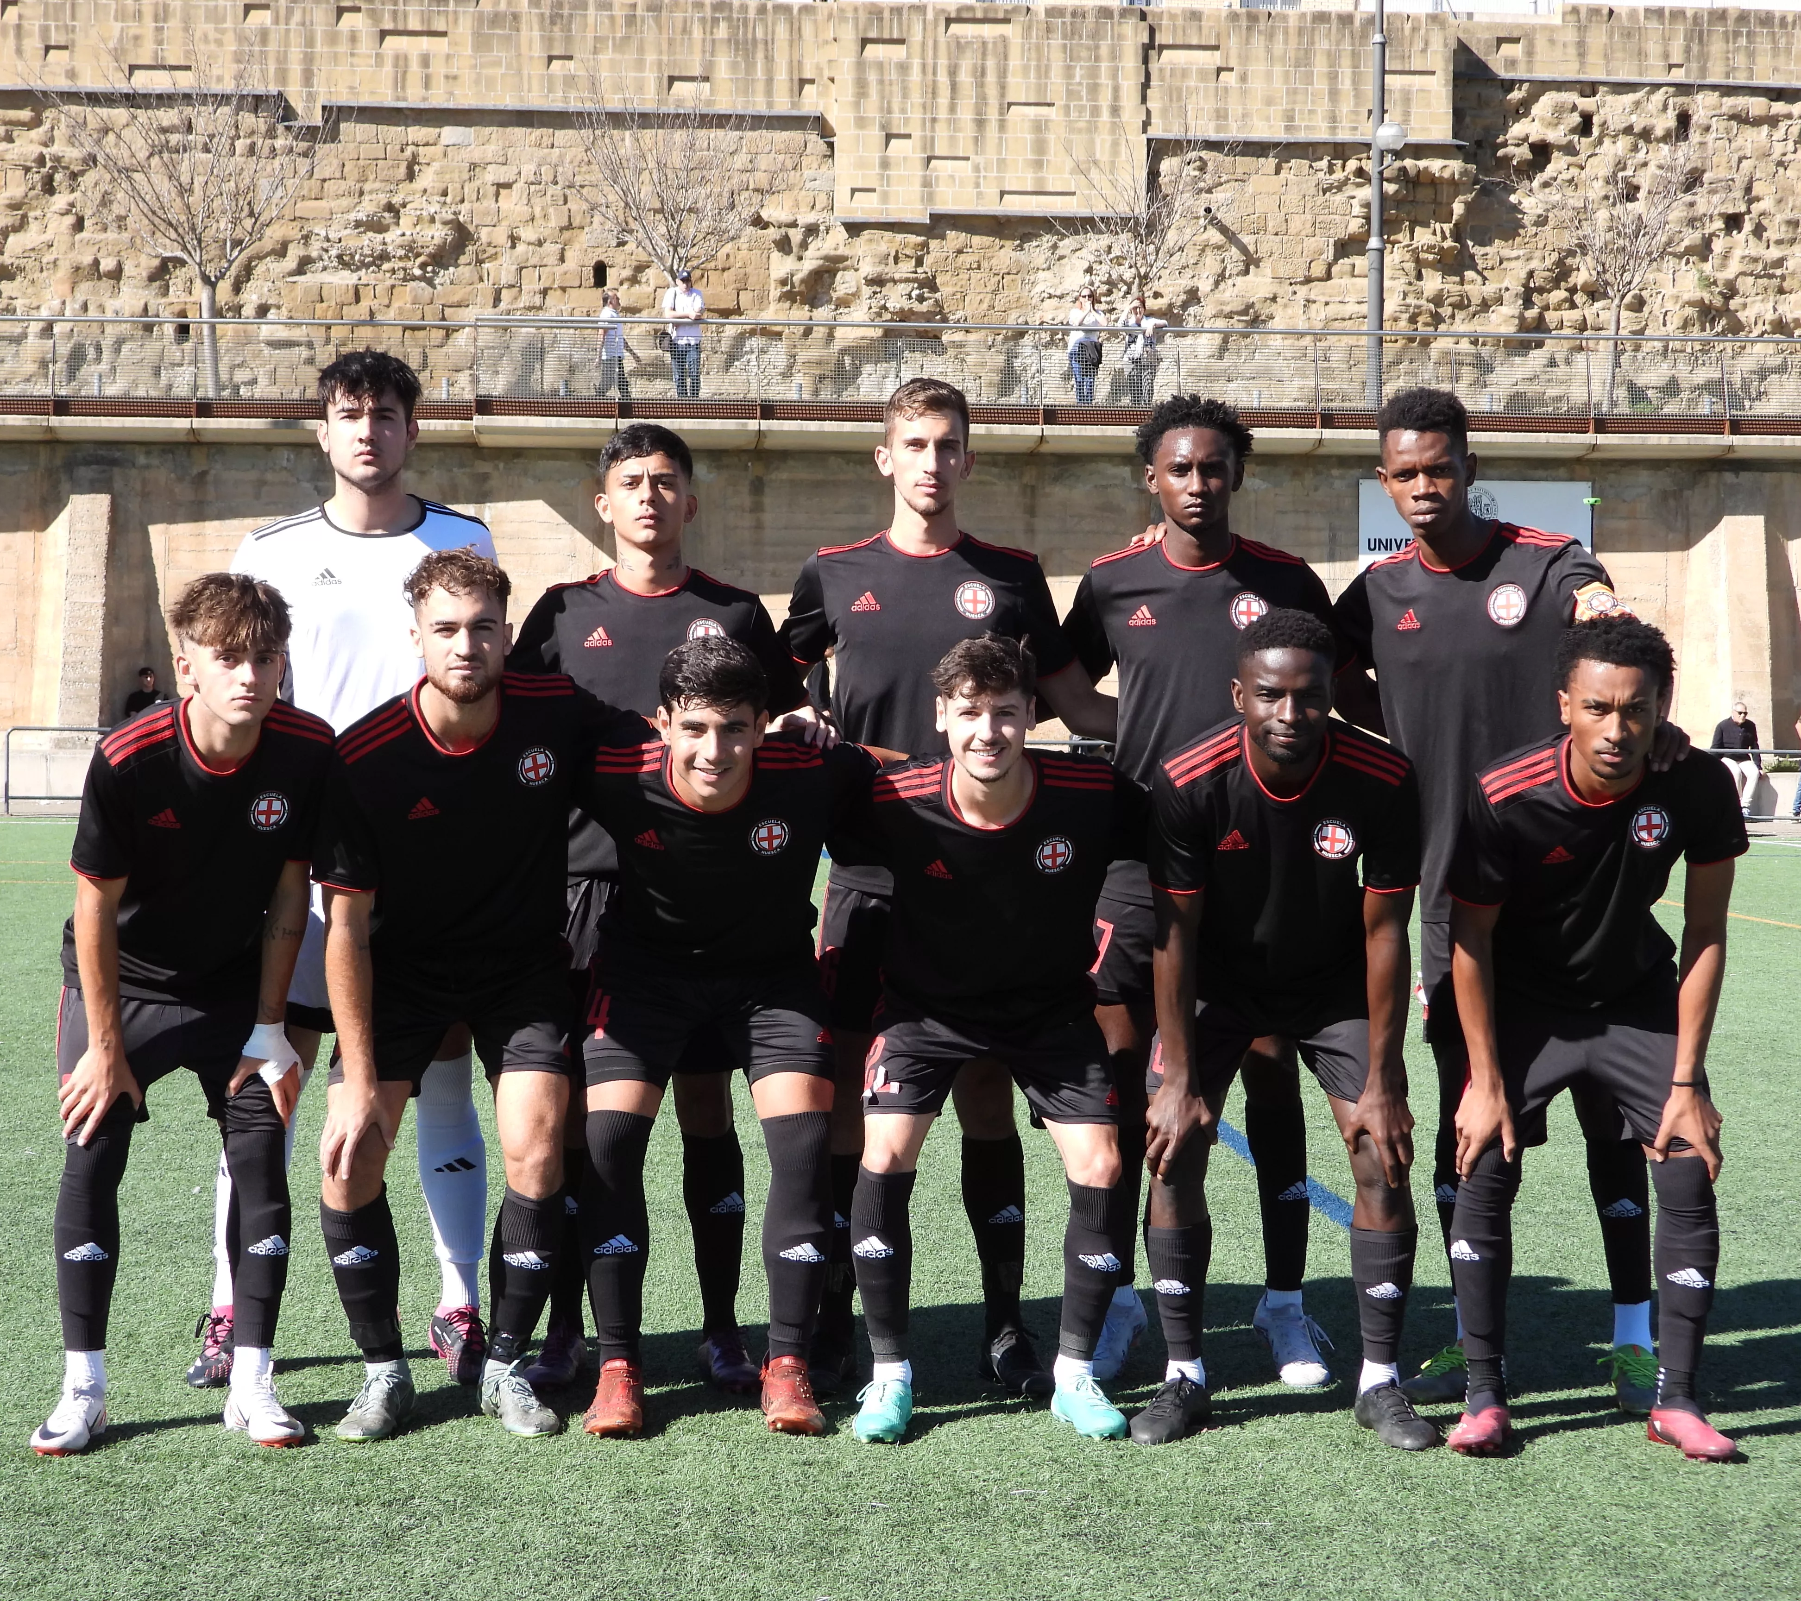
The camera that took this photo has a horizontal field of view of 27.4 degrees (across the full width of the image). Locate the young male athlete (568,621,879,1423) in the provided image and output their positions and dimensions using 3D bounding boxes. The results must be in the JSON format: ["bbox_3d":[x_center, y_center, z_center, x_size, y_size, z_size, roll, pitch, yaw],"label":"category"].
[{"bbox_3d":[-0.291,0.393,6.240,0.530,1.325,0.550,1,1,-2],"label":"young male athlete"}]

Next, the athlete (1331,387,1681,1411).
[{"bbox_3d":[1.062,0.164,6.500,0.620,1.800,0.480,1,1,11],"label":"athlete"}]

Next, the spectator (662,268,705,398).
[{"bbox_3d":[-2.801,-6.022,47.800,0.540,1.710,0.420,1,1,-3],"label":"spectator"}]

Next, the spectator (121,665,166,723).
[{"bbox_3d":[-9.280,-0.810,45.500,0.540,1.700,0.400,1,1,-6],"label":"spectator"}]

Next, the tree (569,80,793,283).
[{"bbox_3d":[-3.179,-7.966,53.630,3.200,4.950,3.100,1,1,0],"label":"tree"}]

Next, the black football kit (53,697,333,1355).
[{"bbox_3d":[-1.186,0.368,6.201,0.470,1.080,0.520,0,1,-8],"label":"black football kit"}]

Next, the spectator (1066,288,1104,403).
[{"bbox_3d":[2.535,-6.186,50.669,0.520,1.660,0.420,1,1,0],"label":"spectator"}]

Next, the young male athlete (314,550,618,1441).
[{"bbox_3d":[-0.724,0.307,6.259,0.540,1.440,0.600,1,1,-4],"label":"young male athlete"}]

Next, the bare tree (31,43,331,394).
[{"bbox_3d":[-9.822,-7.910,50.500,4.150,4.950,4.000,1,1,0],"label":"bare tree"}]

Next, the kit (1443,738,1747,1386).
[{"bbox_3d":[1.164,0.437,6.200,0.505,1.085,0.480,1,1,9],"label":"kit"}]

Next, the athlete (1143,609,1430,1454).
[{"bbox_3d":[0.665,0.362,6.290,0.490,1.360,0.600,1,1,3],"label":"athlete"}]

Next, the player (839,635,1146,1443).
[{"bbox_3d":[0.155,0.381,6.290,0.580,1.310,0.620,1,1,0],"label":"player"}]

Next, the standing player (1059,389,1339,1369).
[{"bbox_3d":[0.550,0.157,6.760,0.530,1.790,0.370,1,1,3],"label":"standing player"}]

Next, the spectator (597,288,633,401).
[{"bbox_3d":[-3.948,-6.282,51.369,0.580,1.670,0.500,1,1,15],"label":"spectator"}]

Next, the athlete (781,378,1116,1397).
[{"bbox_3d":[0.085,0.149,6.630,0.600,1.805,0.380,1,1,0],"label":"athlete"}]

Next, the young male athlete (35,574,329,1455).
[{"bbox_3d":[-1.194,0.323,6.169,0.490,1.400,0.600,0,1,-8],"label":"young male athlete"}]

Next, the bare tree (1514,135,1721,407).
[{"bbox_3d":[10.384,-7.480,53.638,3.000,4.290,2.900,1,1,0],"label":"bare tree"}]

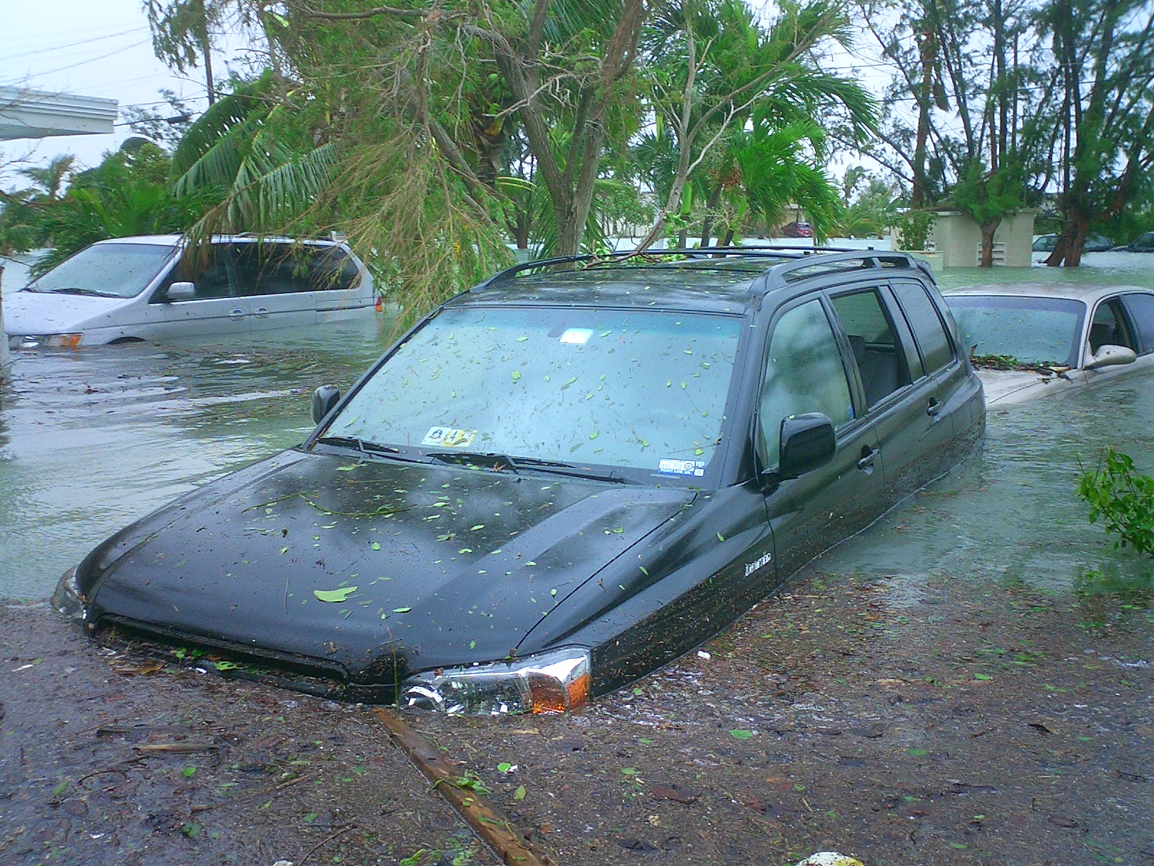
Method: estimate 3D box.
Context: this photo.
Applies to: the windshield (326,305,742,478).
[{"bbox_3d":[-0.154,-0.154,4.050,1.470,0.100,0.814,4,48,30],"label":"windshield"}]

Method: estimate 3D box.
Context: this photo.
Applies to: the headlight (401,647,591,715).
[{"bbox_3d":[-0.189,0.582,2.746,0.360,0.190,0.280,4,10,30],"label":"headlight"}]

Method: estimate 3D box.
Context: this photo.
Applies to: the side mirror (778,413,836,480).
[{"bbox_3d":[0.683,0.038,3.673,0.190,0.175,0.120,4,10,30],"label":"side mirror"}]

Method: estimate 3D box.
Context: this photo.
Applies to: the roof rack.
[{"bbox_3d":[0.668,-0.733,5.410,1.220,0.150,2.320,4,10,30],"label":"roof rack"}]

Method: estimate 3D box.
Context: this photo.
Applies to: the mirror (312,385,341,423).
[{"bbox_3d":[-0.901,-0.099,4.599,0.190,0.175,0.120,4,10,30],"label":"mirror"}]

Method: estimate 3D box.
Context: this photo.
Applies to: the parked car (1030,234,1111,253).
[{"bbox_3d":[18.268,-6.798,46.500,4.500,1.500,1.780,2,10,10],"label":"parked car"}]

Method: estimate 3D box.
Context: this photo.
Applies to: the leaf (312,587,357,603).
[{"bbox_3d":[-0.598,0.396,3.012,0.110,0.015,0.083,-6,18,2],"label":"leaf"}]

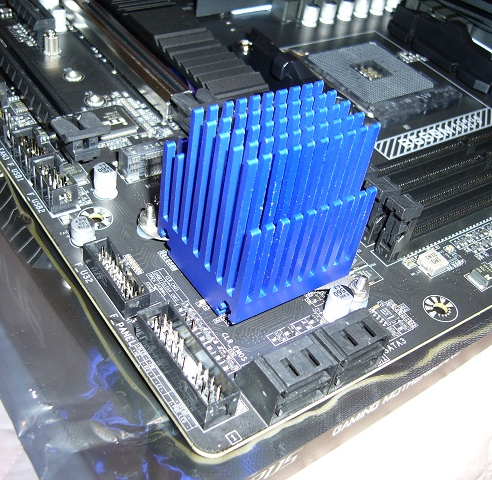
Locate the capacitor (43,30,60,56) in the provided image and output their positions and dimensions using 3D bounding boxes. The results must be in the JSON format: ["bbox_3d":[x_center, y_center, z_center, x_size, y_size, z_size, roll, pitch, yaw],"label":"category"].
[{"bbox_3d":[-0.075,-0.076,0.249,0.006,0.008,0.006,-20,49,-30],"label":"capacitor"}]

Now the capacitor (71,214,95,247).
[{"bbox_3d":[-0.044,-0.002,0.175,0.006,0.005,0.006,6,41,-5],"label":"capacitor"}]

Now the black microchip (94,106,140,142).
[{"bbox_3d":[-0.046,-0.041,0.220,0.017,0.002,0.016,-20,49,-30],"label":"black microchip"}]

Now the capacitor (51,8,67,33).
[{"bbox_3d":[-0.076,-0.090,0.264,0.006,0.009,0.006,-20,49,-30],"label":"capacitor"}]

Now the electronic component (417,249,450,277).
[{"bbox_3d":[0.054,0.007,0.188,0.008,0.002,0.007,-20,49,-30],"label":"electronic component"}]

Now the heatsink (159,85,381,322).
[{"bbox_3d":[0.005,-0.011,0.160,0.037,0.047,0.037,-20,49,-30],"label":"heatsink"}]

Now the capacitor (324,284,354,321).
[{"bbox_3d":[0.024,0.016,0.166,0.006,0.007,0.006,6,41,-5],"label":"capacitor"}]

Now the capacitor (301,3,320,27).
[{"bbox_3d":[0.031,-0.106,0.306,0.007,0.009,0.007,-20,49,-30],"label":"capacitor"}]

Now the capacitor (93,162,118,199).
[{"bbox_3d":[-0.041,-0.017,0.190,0.007,0.009,0.007,6,41,-5],"label":"capacitor"}]

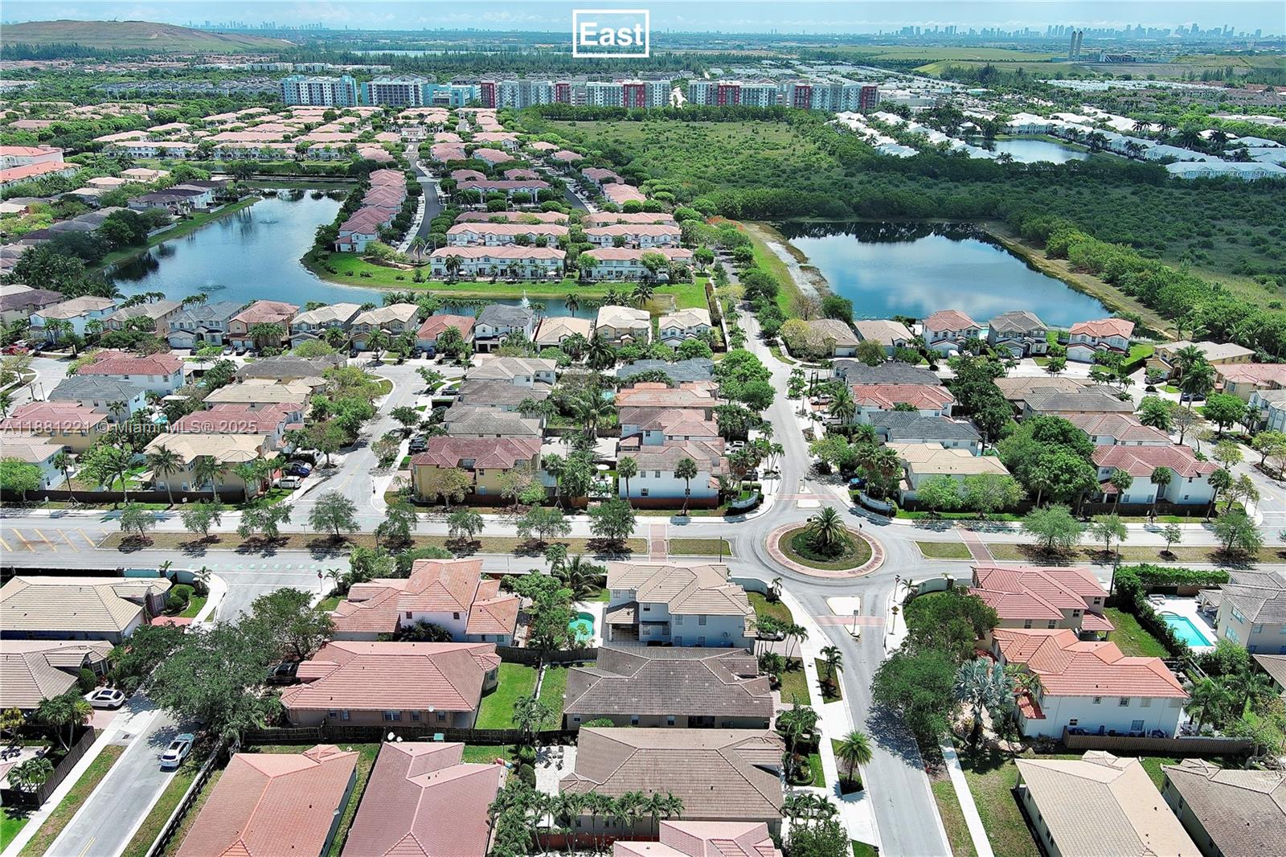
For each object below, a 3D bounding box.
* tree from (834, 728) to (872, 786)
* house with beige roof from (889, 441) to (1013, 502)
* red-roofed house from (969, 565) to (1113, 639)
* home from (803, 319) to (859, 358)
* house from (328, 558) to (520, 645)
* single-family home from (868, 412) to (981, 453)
[{"bbox_3d":[22.240,34.720,109.350,3.900,6.300,3.900,1,21,0],"label":"tree"},{"bbox_3d":[52.020,6.940,179.810,18.980,7.970,13.930,1,21,0],"label":"house with beige roof"},{"bbox_3d":[51.717,23.173,135.739,18.190,7.890,13.310,1,21,0],"label":"red-roofed house"},{"bbox_3d":[44.840,-22.730,250.540,12.290,5.240,20.140,0,21,0],"label":"home"},{"bbox_3d":[-27.829,22.359,136.164,23.420,7.770,13.680,1,21,0],"label":"house"},{"bbox_3d":[52.037,1.351,192.292,17.940,7.890,14.160,1,21,0],"label":"single-family home"}]

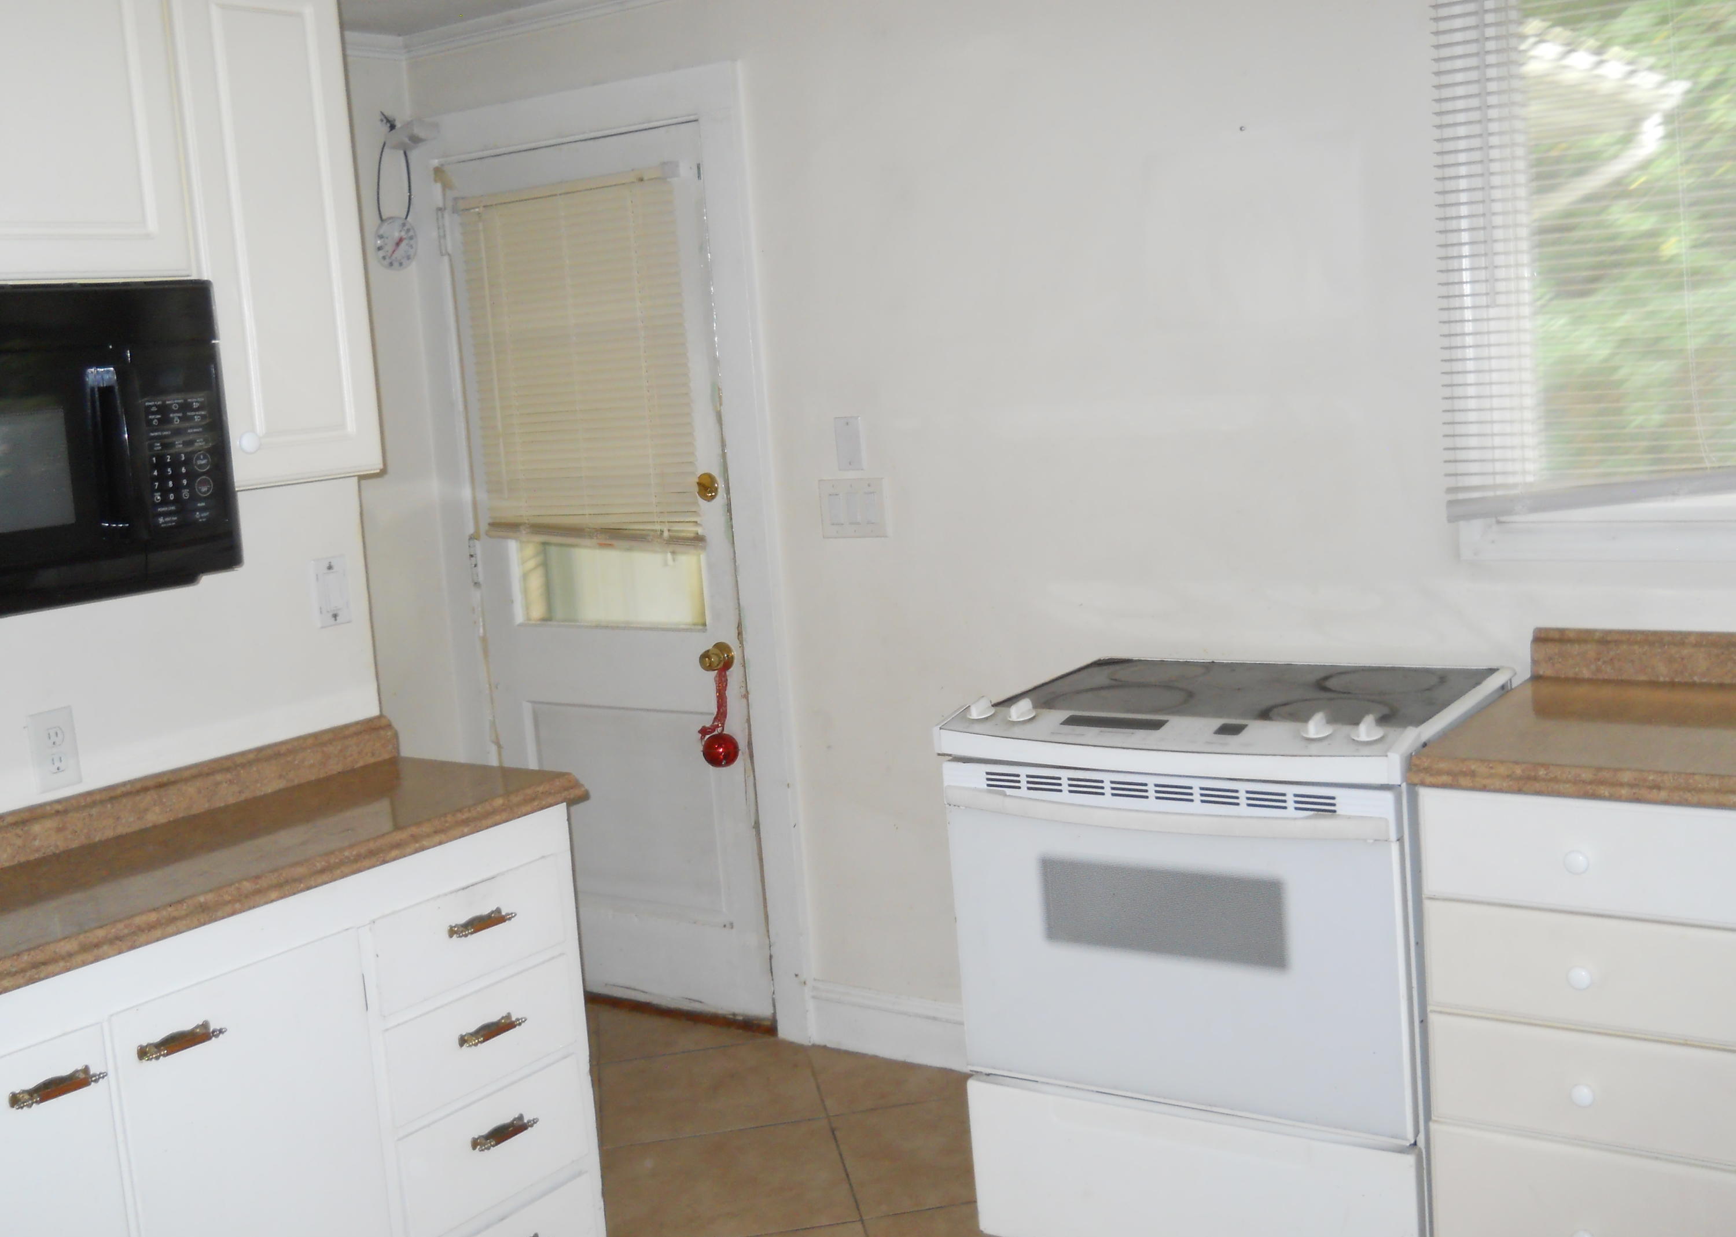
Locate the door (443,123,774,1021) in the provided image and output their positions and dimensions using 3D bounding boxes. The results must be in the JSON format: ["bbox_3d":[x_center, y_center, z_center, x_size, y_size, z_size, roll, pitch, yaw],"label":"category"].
[{"bbox_3d":[-0.614,-0.085,4.423,0.797,2.040,0.045,1,9,33],"label":"door"}]

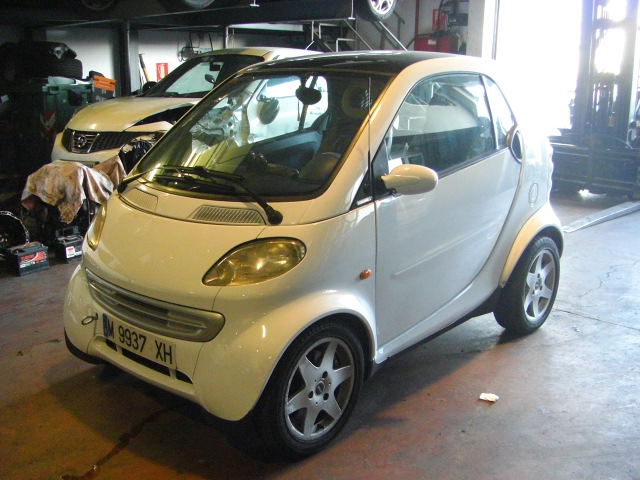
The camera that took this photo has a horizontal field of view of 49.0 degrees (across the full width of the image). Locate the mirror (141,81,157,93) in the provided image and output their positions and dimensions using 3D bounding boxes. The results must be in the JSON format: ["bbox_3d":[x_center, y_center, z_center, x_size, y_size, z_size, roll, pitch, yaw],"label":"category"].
[{"bbox_3d":[-1.894,-1.698,7.850,0.220,0.160,0.130,10,17,36],"label":"mirror"}]

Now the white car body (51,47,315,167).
[{"bbox_3d":[-0.896,-1.297,7.849,1.780,1.570,4.130,10,17,36],"label":"white car body"}]

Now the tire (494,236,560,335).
[{"bbox_3d":[1.191,0.252,4.041,0.175,0.570,0.570,12,18,40],"label":"tire"}]

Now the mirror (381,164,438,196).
[{"bbox_3d":[0.354,-0.248,2.790,0.210,0.140,0.140,12,18,40],"label":"mirror"}]

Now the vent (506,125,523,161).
[{"bbox_3d":[1.024,-0.500,3.679,0.070,0.200,0.180,12,18,40],"label":"vent"}]

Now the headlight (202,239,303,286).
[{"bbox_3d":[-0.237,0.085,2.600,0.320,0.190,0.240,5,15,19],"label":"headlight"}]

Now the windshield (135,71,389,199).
[{"bbox_3d":[-0.282,-0.513,3.189,1.270,0.110,0.820,12,58,40],"label":"windshield"}]

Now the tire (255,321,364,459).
[{"bbox_3d":[-0.046,0.564,2.754,0.155,0.565,0.565,12,18,40],"label":"tire"}]

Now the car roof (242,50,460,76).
[{"bbox_3d":[0.207,-0.918,3.653,1.020,0.100,0.860,12,18,40],"label":"car roof"}]

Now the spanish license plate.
[{"bbox_3d":[-0.746,0.411,2.897,0.515,0.110,0.018,12,20,40],"label":"spanish license plate"}]

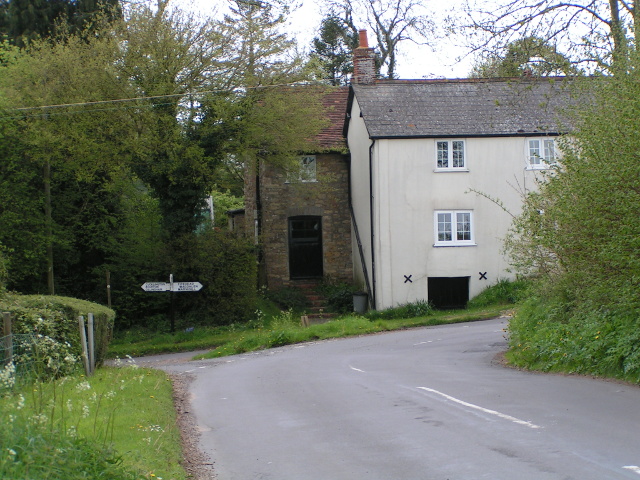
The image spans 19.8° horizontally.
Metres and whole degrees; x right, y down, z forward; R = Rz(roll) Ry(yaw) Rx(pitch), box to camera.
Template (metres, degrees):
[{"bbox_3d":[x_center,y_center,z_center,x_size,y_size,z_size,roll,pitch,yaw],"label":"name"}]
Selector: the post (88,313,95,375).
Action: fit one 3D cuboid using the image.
[{"bbox_3d":[-3.578,1.626,28.700,0.080,0.960,0.080,-1,0,-11],"label":"post"}]

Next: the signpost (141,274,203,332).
[{"bbox_3d":[-3.962,1.740,49.000,1.660,1.700,0.130,-1,0,-3],"label":"signpost"}]

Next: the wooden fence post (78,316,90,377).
[{"bbox_3d":[-3.662,1.658,28.500,0.075,0.940,0.075,-7,0,-11],"label":"wooden fence post"}]

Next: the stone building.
[{"bbox_3d":[-0.682,-1.555,57.500,2.850,6.350,4.200,-1,0,-9],"label":"stone building"}]

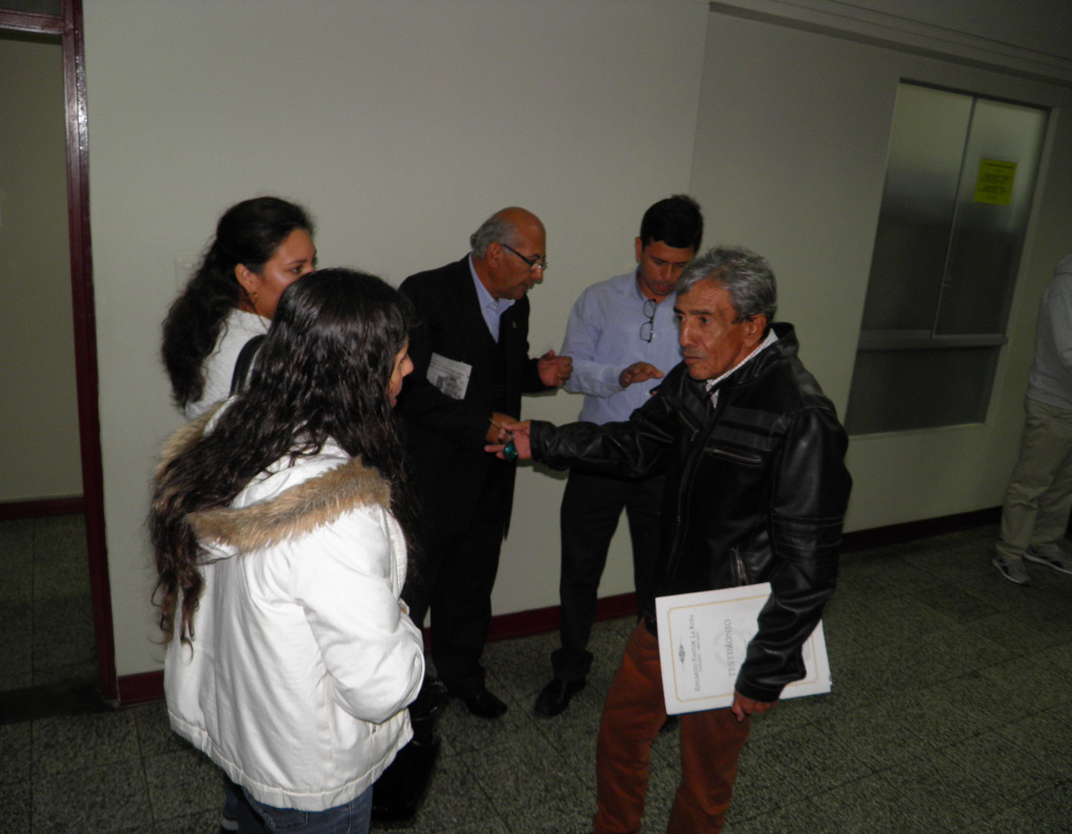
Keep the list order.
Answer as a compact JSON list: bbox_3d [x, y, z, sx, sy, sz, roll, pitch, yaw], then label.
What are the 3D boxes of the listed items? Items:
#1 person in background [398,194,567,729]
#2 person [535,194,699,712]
[{"bbox_3d":[-0.207,0.190,2.873,0.580,1.675,0.540,16,18,40],"label":"person in background"},{"bbox_3d":[0.341,0.175,2.930,0.560,1.755,0.480,5,14,3],"label":"person"}]

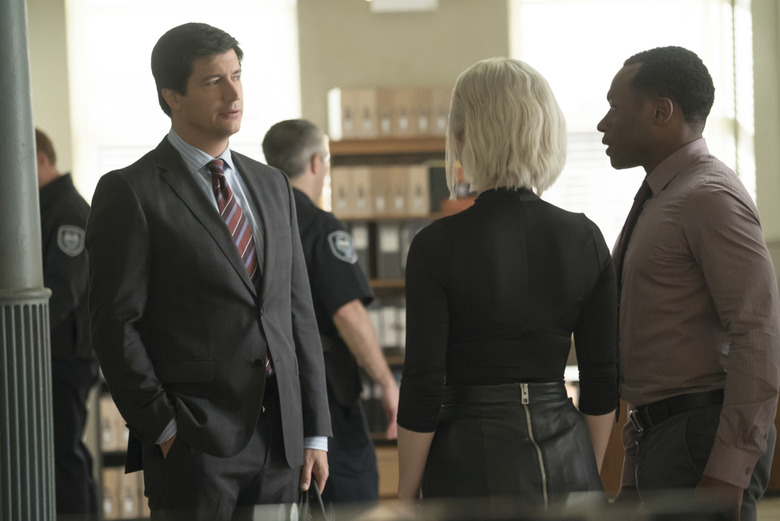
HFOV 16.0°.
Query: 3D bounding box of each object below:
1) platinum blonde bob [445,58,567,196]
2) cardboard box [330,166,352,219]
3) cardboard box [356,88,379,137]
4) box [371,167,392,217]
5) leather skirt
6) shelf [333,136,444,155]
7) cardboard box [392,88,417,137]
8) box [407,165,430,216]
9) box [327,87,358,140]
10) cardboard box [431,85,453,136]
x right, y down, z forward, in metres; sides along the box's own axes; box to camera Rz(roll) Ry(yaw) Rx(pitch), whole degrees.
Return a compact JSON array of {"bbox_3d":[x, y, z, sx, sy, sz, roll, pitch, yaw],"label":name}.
[{"bbox_3d":[0.215,-0.248,5.150,0.218,0.252,0.235,-2,-1,-32],"label":"platinum blonde bob"},{"bbox_3d":[-0.303,-0.375,15.651,0.107,0.276,0.250,-2,-1,-16],"label":"cardboard box"},{"bbox_3d":[-0.159,-0.820,15.702,0.107,0.276,0.250,-2,-1,-16],"label":"cardboard box"},{"bbox_3d":[-0.082,-0.365,14.918,0.103,0.260,0.260,-2,0,-15],"label":"box"},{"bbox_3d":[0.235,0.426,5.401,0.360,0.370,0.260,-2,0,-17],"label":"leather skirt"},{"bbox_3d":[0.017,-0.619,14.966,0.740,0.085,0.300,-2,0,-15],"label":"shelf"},{"bbox_3d":[0.038,-0.793,14.952,0.103,0.260,0.260,-2,0,-15],"label":"cardboard box"},{"bbox_3d":[0.120,-0.371,14.973,0.103,0.260,0.260,-2,0,-15],"label":"box"},{"bbox_3d":[-0.242,-0.781,14.877,0.103,0.260,0.260,-2,0,-15],"label":"box"},{"bbox_3d":[0.257,-0.846,15.822,0.107,0.276,0.250,-2,-1,-16],"label":"cardboard box"}]

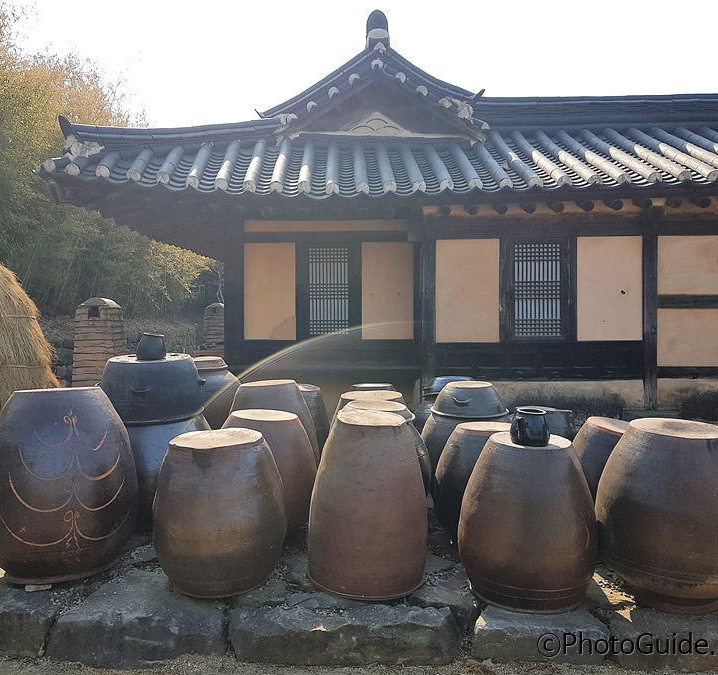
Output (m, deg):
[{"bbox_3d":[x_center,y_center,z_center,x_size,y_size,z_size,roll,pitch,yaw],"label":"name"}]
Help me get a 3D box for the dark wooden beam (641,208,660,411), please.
[{"bbox_3d":[3.434,-0.347,7.950,0.165,2.420,0.165,0,2,0],"label":"dark wooden beam"}]

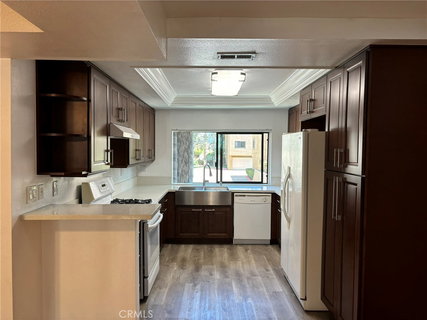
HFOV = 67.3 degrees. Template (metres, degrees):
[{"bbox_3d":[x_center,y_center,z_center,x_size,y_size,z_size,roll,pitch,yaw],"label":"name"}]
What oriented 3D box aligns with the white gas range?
[{"bbox_3d":[-0.991,0.852,3.662,0.705,1.220,0.760,0,2,0],"label":"white gas range"}]

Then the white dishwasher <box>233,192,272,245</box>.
[{"bbox_3d":[0.648,0.975,5.550,0.605,0.868,0.600,0,2,0],"label":"white dishwasher"}]

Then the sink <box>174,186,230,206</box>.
[{"bbox_3d":[-0.159,0.618,5.447,0.912,0.240,0.510,0,2,0],"label":"sink"}]

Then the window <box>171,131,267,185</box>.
[{"bbox_3d":[0.142,-0.046,5.923,1.780,0.980,0.100,0,2,0],"label":"window"}]

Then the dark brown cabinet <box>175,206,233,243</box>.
[{"bbox_3d":[-0.158,1.072,5.567,0.945,0.665,0.620,0,2,0],"label":"dark brown cabinet"}]

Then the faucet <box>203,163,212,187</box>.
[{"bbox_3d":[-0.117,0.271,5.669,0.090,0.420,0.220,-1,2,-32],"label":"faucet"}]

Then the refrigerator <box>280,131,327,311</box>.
[{"bbox_3d":[1.219,0.591,3.546,0.800,1.770,0.870,0,2,0],"label":"refrigerator"}]

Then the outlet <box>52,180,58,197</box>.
[{"bbox_3d":[-1.397,0.251,2.827,0.015,0.120,0.077,0,2,0],"label":"outlet"}]

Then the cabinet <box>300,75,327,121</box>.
[{"bbox_3d":[1.380,-0.637,3.507,0.610,0.360,0.890,0,2,0],"label":"cabinet"}]

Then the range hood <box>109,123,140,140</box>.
[{"bbox_3d":[-1.158,-0.317,3.623,0.500,0.147,0.760,0,2,0],"label":"range hood"}]

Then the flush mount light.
[{"bbox_3d":[0.172,-0.954,4.058,0.380,0.125,0.970,0,2,0],"label":"flush mount light"}]

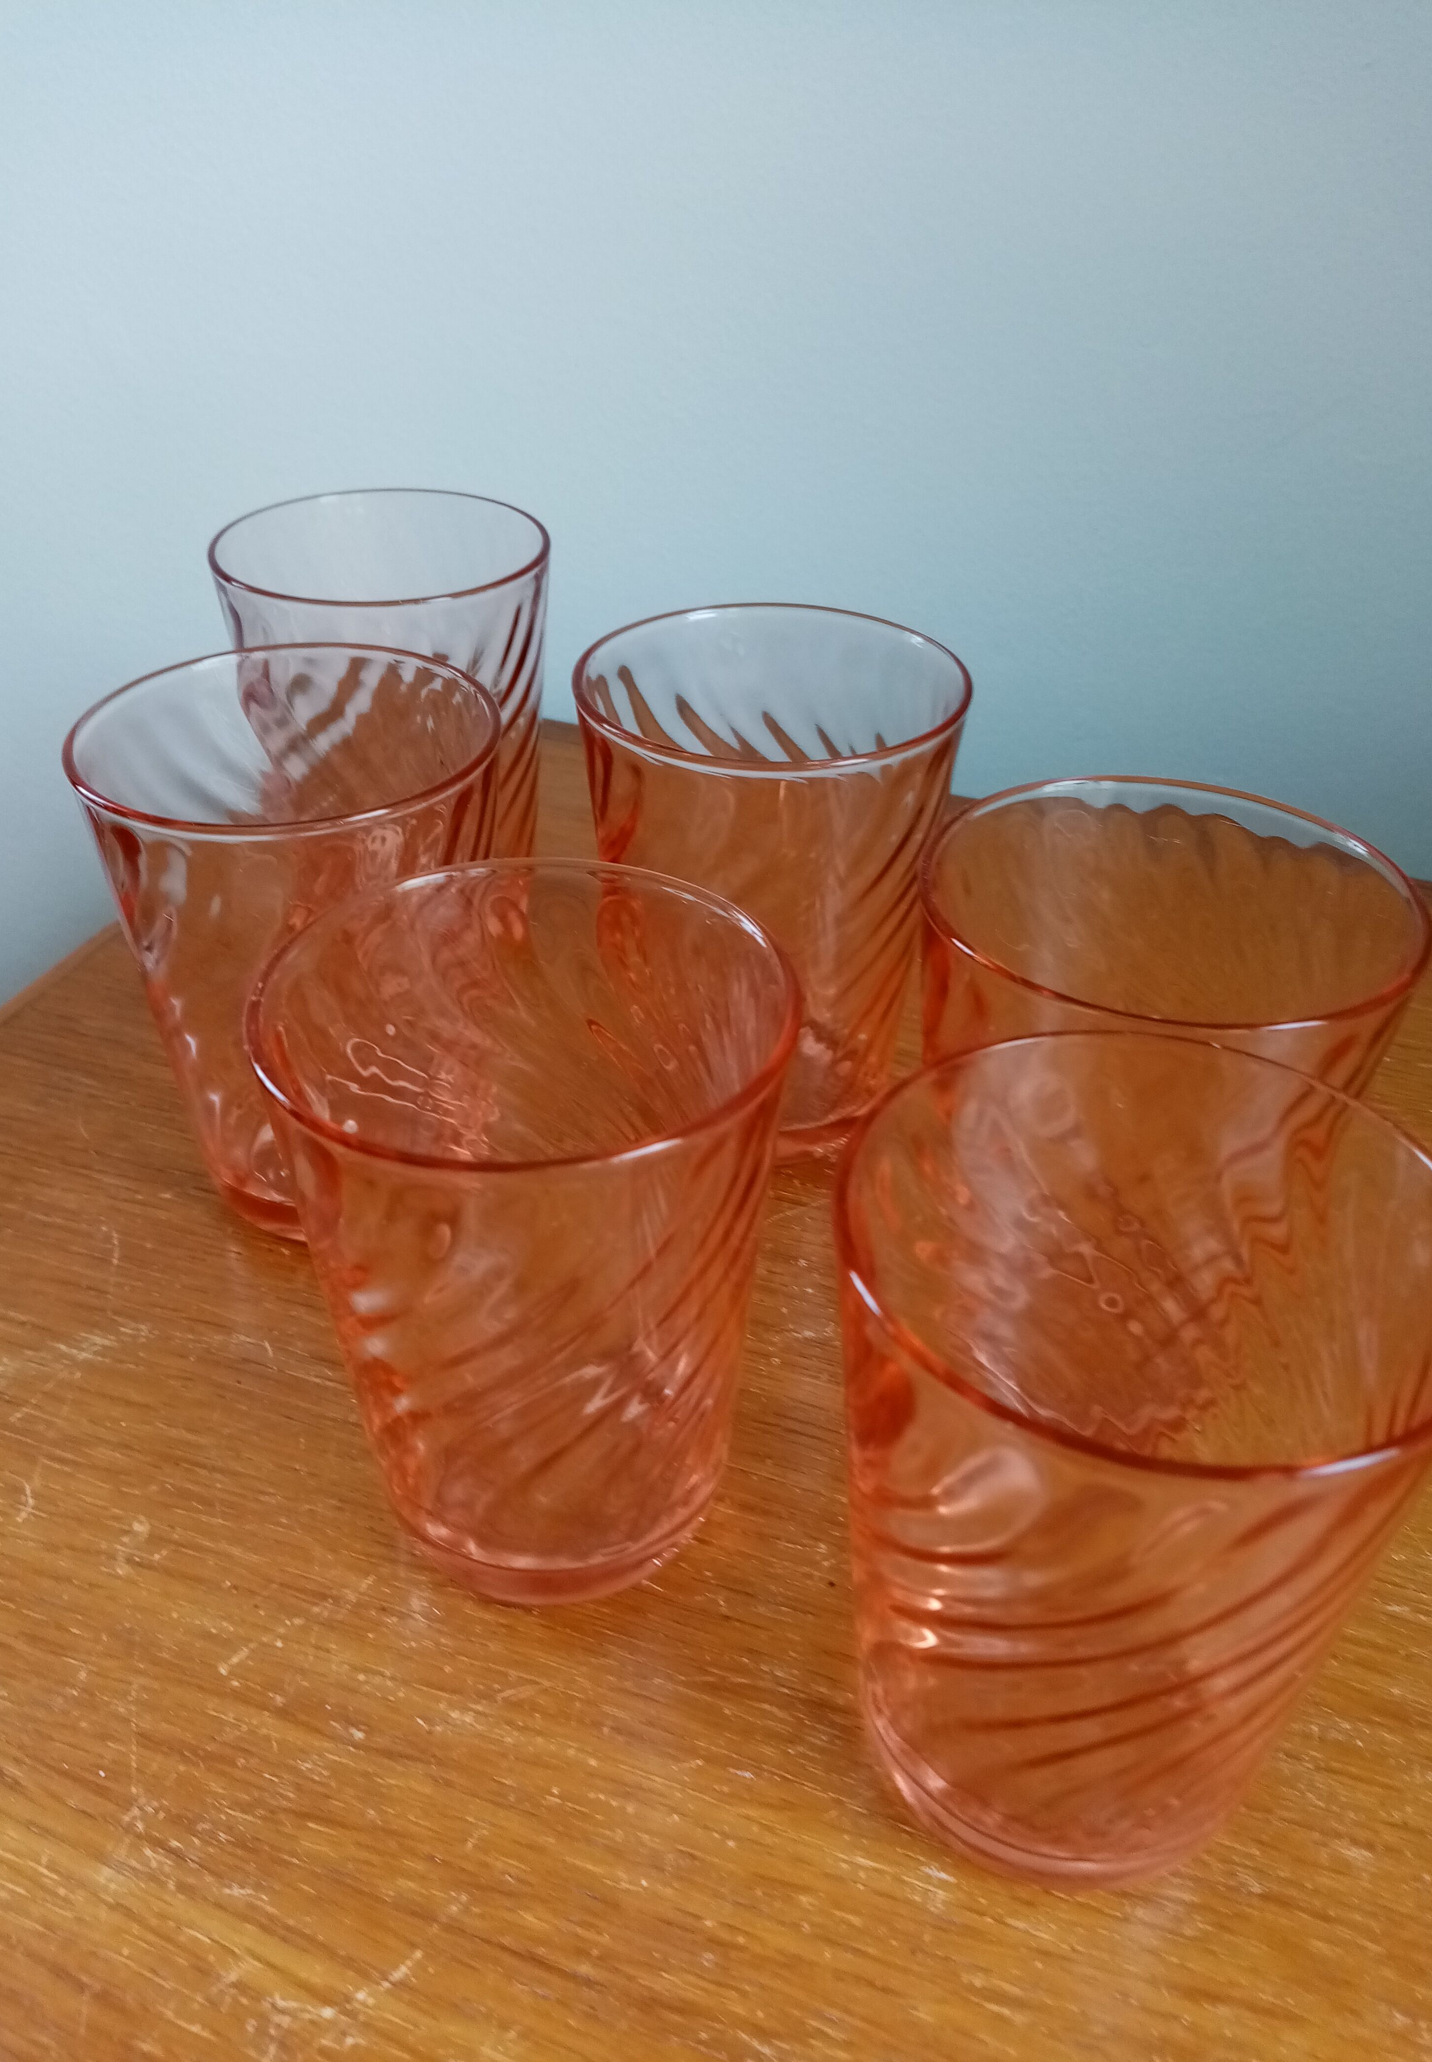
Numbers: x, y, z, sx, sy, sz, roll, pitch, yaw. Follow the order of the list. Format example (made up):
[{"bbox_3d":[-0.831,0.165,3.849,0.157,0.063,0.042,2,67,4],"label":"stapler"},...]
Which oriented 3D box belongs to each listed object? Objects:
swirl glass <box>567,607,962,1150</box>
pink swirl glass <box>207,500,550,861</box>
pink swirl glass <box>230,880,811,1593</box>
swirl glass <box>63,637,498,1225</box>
[{"bbox_3d":[0.010,-0.028,0.327,0.076,0.099,0.076,1,36,0],"label":"swirl glass"},{"bbox_3d":[-0.077,-0.071,0.385,0.076,0.099,0.076,1,36,0],"label":"pink swirl glass"},{"bbox_3d":[-0.027,0.035,0.241,0.076,0.099,0.076,1,36,0],"label":"pink swirl glass"},{"bbox_3d":[-0.077,-0.014,0.306,0.076,0.099,0.076,1,36,0],"label":"swirl glass"}]

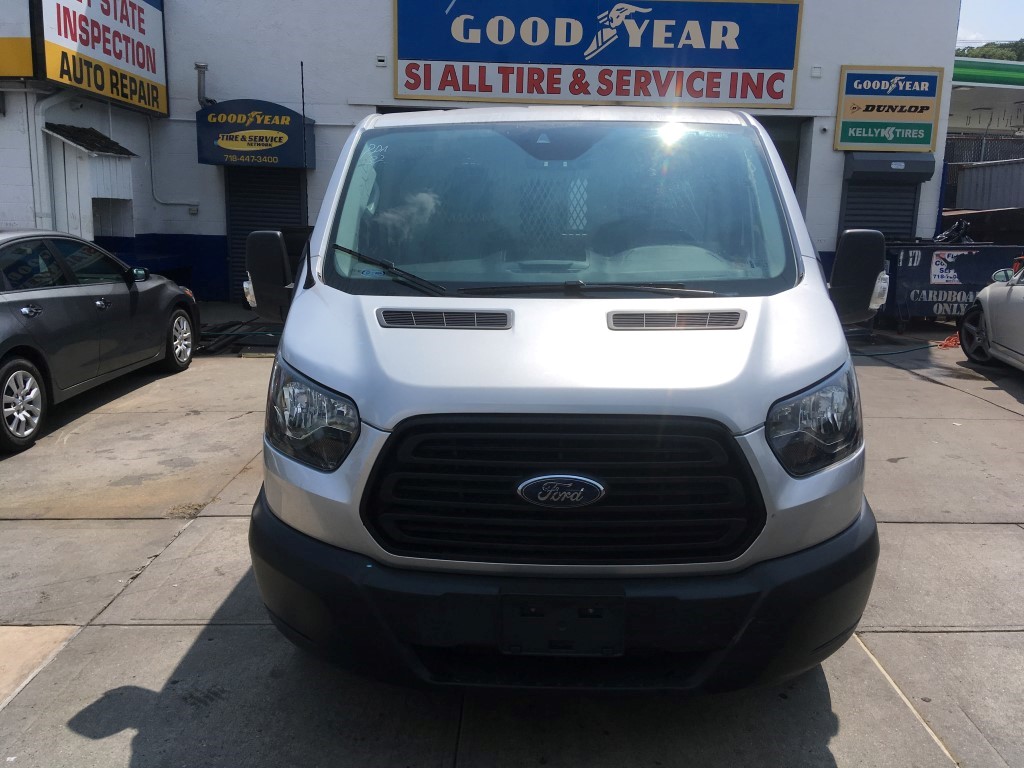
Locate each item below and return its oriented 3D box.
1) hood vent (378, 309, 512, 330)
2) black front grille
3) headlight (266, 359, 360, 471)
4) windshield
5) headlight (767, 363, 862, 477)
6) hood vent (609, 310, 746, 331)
[{"bbox_3d":[-0.233,-0.217,2.871,0.460,0.040,0.130,0,30,2],"label":"hood vent"},{"bbox_3d":[0.137,0.277,2.314,1.120,0.400,0.160,0,2,2],"label":"black front grille"},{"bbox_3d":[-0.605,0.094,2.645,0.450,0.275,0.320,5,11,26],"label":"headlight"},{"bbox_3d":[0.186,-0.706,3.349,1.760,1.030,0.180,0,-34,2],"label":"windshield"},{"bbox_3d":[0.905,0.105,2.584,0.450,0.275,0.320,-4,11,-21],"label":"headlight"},{"bbox_3d":[0.557,-0.211,2.839,0.460,0.040,0.130,0,30,2],"label":"hood vent"}]

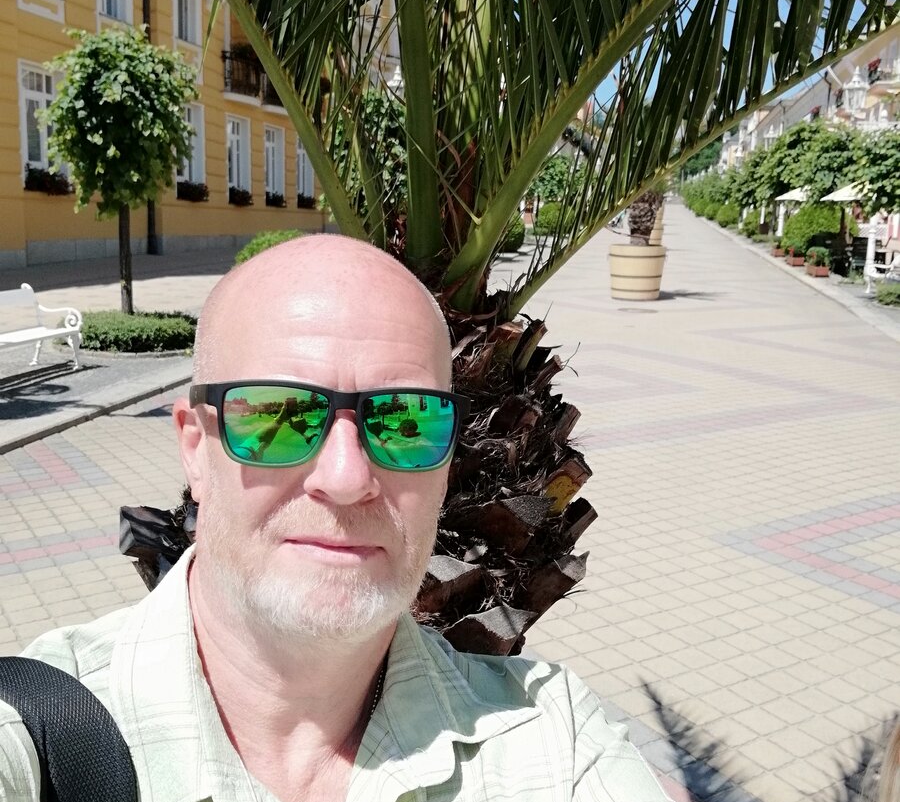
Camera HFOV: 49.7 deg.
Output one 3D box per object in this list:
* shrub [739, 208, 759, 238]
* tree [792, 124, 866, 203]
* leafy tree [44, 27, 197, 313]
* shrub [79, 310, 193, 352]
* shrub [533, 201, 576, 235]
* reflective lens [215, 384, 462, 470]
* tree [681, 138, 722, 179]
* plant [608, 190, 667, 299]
[{"bbox_3d":[13.932,-8.276,45.000,1.200,1.400,1.200,2,10,0],"label":"shrub"},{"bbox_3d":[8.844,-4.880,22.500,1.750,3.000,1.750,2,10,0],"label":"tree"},{"bbox_3d":[-3.580,-2.350,10.640,1.650,3.300,1.650,2,10,0],"label":"leafy tree"},{"bbox_3d":[-3.555,-0.807,10.800,1.500,0.340,1.350,2,10,0],"label":"shrub"},{"bbox_3d":[4.737,-8.319,44.000,1.850,1.600,1.750,2,10,0],"label":"shrub"},{"bbox_3d":[-0.059,0.014,0.529,0.133,0.045,0.025,3,-1,-19],"label":"reflective lens"},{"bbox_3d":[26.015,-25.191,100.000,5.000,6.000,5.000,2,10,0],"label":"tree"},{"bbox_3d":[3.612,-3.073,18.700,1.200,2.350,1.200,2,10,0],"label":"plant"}]

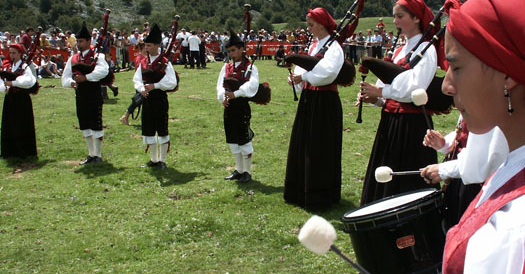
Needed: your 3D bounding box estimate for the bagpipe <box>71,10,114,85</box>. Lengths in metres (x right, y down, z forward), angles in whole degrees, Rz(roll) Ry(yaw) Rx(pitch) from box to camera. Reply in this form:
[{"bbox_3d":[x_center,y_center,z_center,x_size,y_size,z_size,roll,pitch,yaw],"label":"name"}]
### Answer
[{"bbox_3d":[-2.006,-1.045,6.721,0.400,0.915,0.520,4,11,20],"label":"bagpipe"}]

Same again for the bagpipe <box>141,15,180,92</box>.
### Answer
[{"bbox_3d":[-1.142,-0.913,6.338,0.380,0.876,0.520,3,11,17],"label":"bagpipe"}]

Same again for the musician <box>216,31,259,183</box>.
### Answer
[{"bbox_3d":[-0.258,-0.312,5.835,0.460,1.544,0.420,6,12,32],"label":"musician"}]

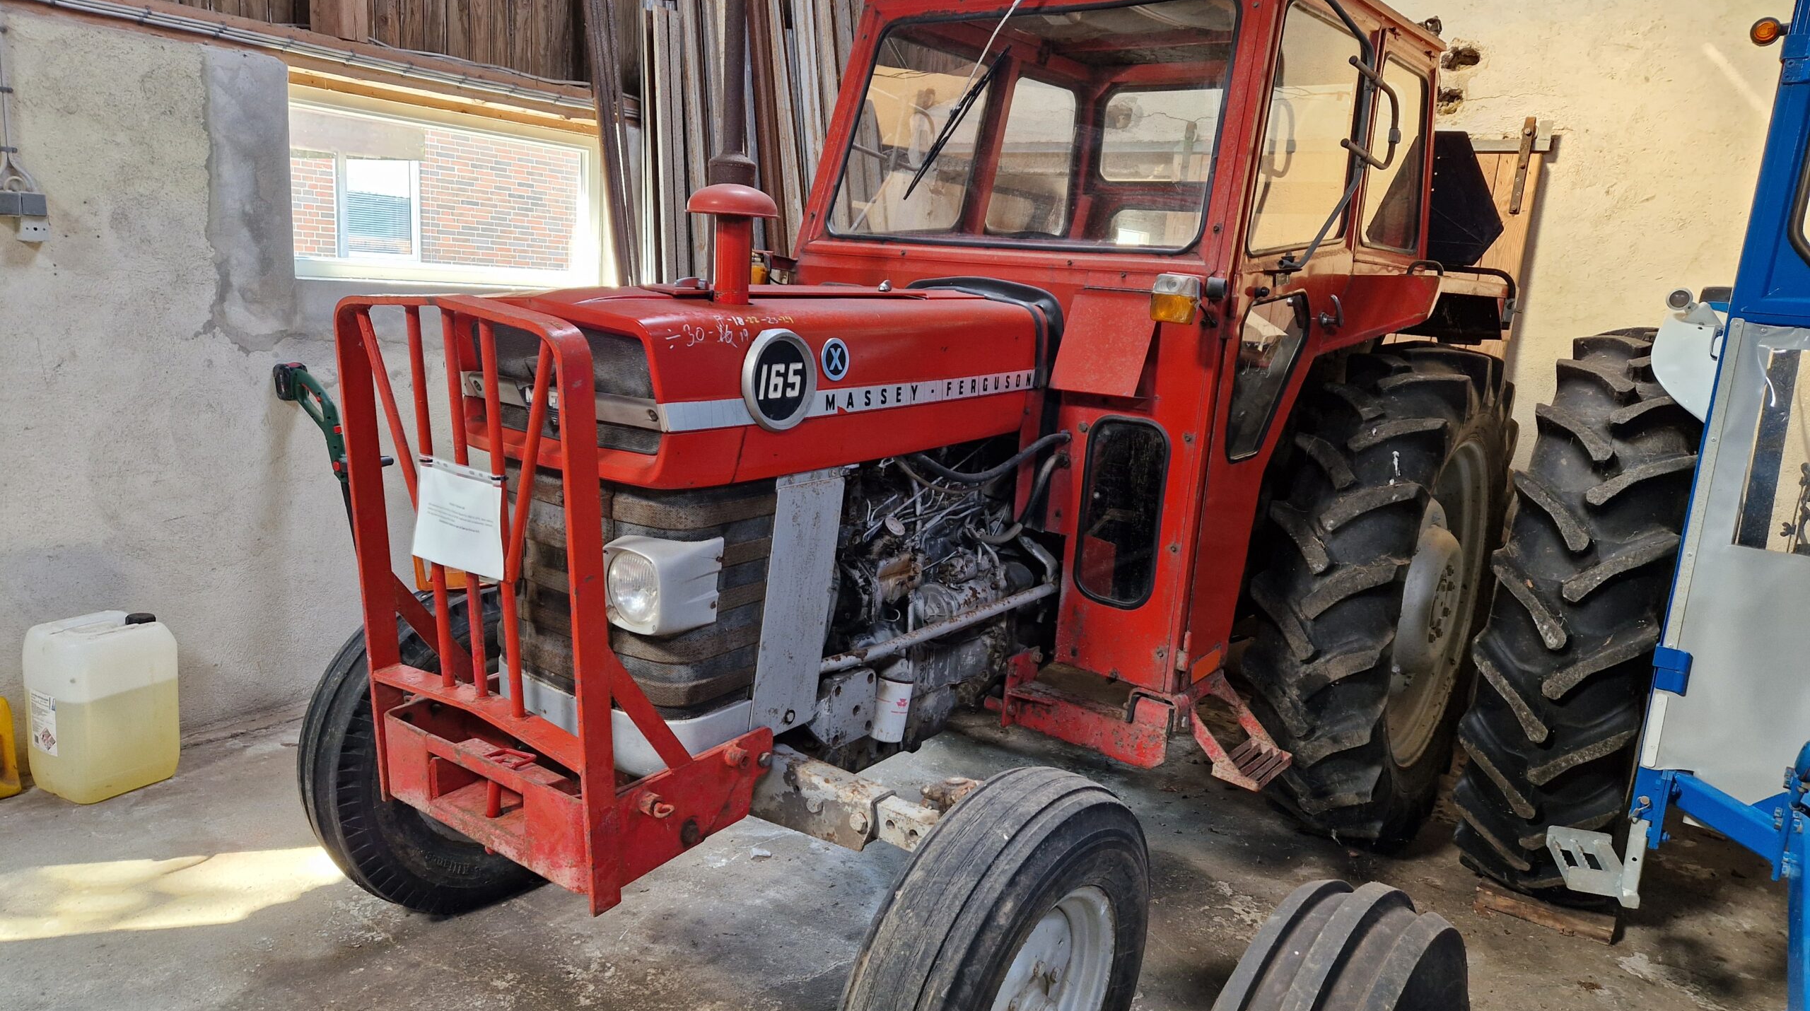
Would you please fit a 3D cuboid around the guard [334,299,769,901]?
[{"bbox_3d":[-0.585,0.100,2.081,0.600,0.935,0.420,12,18,35],"label":"guard"}]

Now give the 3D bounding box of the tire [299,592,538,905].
[{"bbox_3d":[-1.026,0.567,2.881,0.210,0.780,0.780,13,14,38],"label":"tire"}]

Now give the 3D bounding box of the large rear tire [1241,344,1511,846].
[{"bbox_3d":[1.451,0.259,3.607,0.350,1.480,1.480,12,14,37],"label":"large rear tire"}]

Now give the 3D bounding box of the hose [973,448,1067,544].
[{"bbox_3d":[0.253,-0.016,2.715,0.090,0.200,0.280,12,14,38],"label":"hose"}]

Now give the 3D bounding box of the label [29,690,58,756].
[{"bbox_3d":[-2.341,0.592,3.270,0.120,0.170,0.004,9,12,26],"label":"label"}]

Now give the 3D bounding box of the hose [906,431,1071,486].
[{"bbox_3d":[0.184,-0.092,2.606,0.090,0.115,0.510,12,14,38],"label":"hose"}]

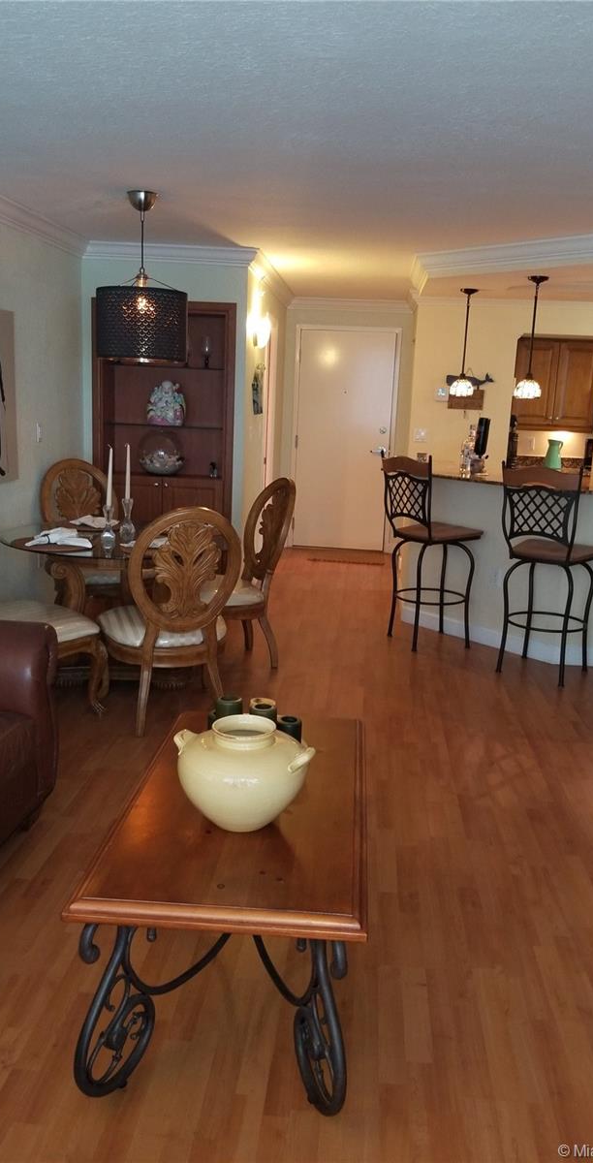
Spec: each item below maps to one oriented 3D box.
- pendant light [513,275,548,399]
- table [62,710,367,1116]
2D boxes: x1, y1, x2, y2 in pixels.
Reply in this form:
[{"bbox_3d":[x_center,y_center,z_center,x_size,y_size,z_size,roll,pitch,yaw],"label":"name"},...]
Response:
[{"bbox_3d":[1.458,-1.497,5.393,0.180,0.735,0.180,3,13,3],"label":"pendant light"},{"bbox_3d":[-0.139,0.818,2.507,0.660,0.475,1.240,3,12,4],"label":"table"}]

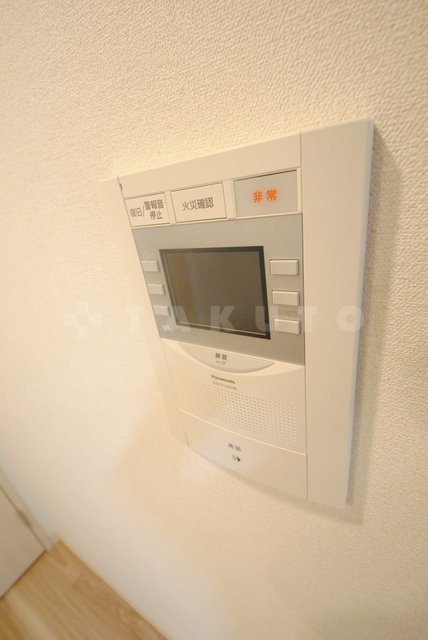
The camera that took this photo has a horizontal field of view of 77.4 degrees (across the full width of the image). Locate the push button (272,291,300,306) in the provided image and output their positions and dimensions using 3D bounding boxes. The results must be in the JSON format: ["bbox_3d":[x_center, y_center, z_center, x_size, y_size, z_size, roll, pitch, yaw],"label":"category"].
[{"bbox_3d":[0.043,-0.013,0.161,0.016,0.009,0.004,8,30,32],"label":"push button"}]

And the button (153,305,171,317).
[{"bbox_3d":[-0.044,-0.008,0.225,0.016,0.009,0.004,8,30,32],"label":"button"}]

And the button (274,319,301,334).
[{"bbox_3d":[0.046,0.004,0.168,0.016,0.009,0.004,8,30,32],"label":"button"}]

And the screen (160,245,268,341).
[{"bbox_3d":[0.000,-0.019,0.189,0.081,0.063,0.005,8,30,32],"label":"screen"}]

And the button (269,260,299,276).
[{"bbox_3d":[0.038,-0.028,0.142,0.015,0.008,0.002,7,29,31],"label":"button"}]

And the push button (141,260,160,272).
[{"bbox_3d":[-0.046,-0.038,0.193,0.016,0.008,0.002,7,29,31],"label":"push button"}]

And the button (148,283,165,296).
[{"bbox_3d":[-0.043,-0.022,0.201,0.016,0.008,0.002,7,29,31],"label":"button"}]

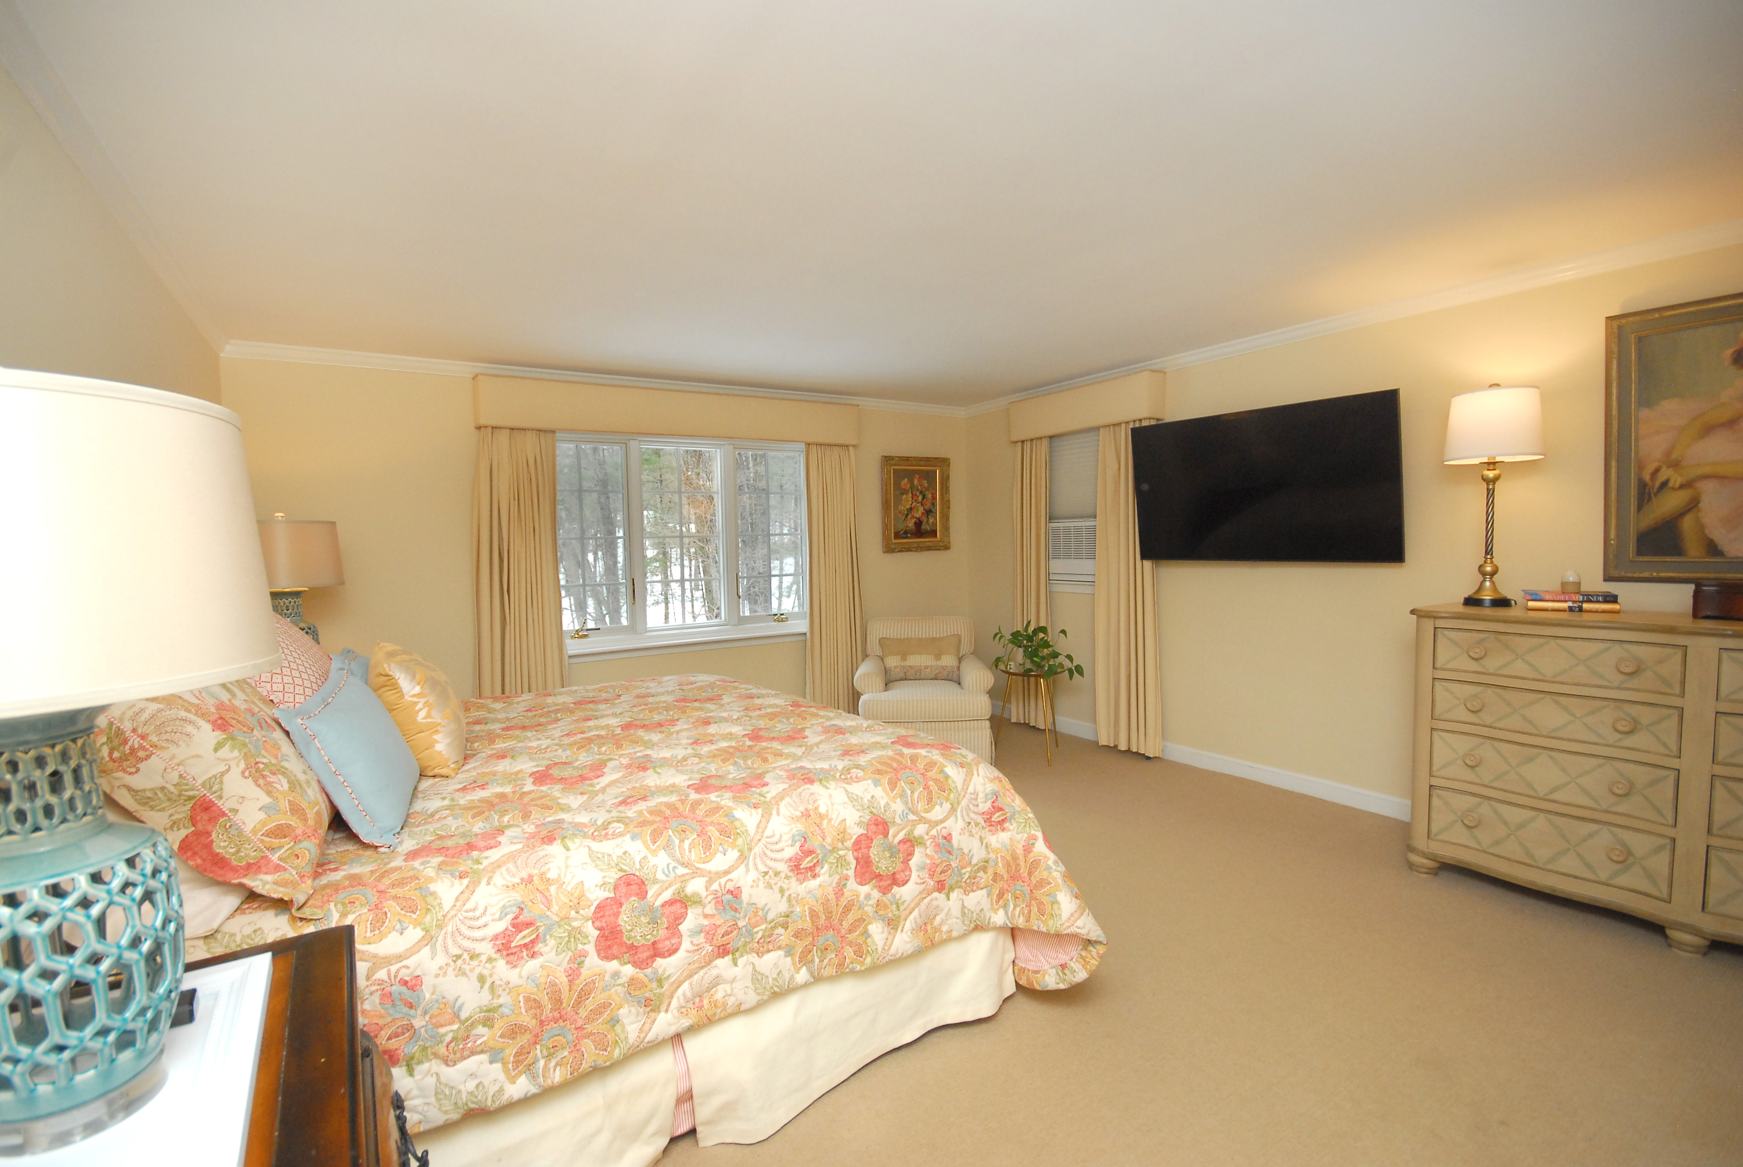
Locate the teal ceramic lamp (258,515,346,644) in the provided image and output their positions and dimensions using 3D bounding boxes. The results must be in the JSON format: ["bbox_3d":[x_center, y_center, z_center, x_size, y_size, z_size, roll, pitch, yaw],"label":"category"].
[{"bbox_3d":[-2.596,0.088,3.205,0.429,0.787,0.429,-3,4,-30],"label":"teal ceramic lamp"}]

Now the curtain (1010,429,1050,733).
[{"bbox_3d":[1.153,-0.029,5.271,0.130,2.166,0.386,-4,4,-34],"label":"curtain"}]

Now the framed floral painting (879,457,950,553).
[{"bbox_3d":[0.353,-0.609,5.605,0.629,0.739,0.050,-3,4,-30],"label":"framed floral painting"}]

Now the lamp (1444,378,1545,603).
[{"bbox_3d":[2.503,-0.354,2.934,0.310,0.897,0.310,-4,4,-34],"label":"lamp"}]

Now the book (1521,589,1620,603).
[{"bbox_3d":[2.708,0.049,2.822,0.249,0.037,0.160,1,5,38],"label":"book"}]

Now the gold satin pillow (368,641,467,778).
[{"bbox_3d":[-1.376,0.371,2.204,0.170,0.430,0.430,-30,14,-21],"label":"gold satin pillow"}]

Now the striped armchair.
[{"bbox_3d":[0.342,0.679,4.870,0.890,0.860,0.840,-1,4,2],"label":"striped armchair"}]

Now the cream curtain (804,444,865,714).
[{"bbox_3d":[-0.266,0.025,5.201,0.468,2.133,0.130,-3,4,-30],"label":"cream curtain"}]

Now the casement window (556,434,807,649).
[{"bbox_3d":[-1.179,-0.291,4.775,1.682,1.367,0.120,-3,4,-30],"label":"casement window"}]

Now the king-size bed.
[{"bbox_3d":[-0.890,0.900,2.540,2.300,0.770,2.150,-4,4,-32],"label":"king-size bed"}]

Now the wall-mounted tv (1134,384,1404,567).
[{"bbox_3d":[2.042,-0.516,3.896,0.055,0.802,1.394,-12,9,-33],"label":"wall-mounted tv"}]

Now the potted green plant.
[{"bbox_3d":[1.065,0.432,4.660,0.580,0.370,0.480,-1,4,0],"label":"potted green plant"}]

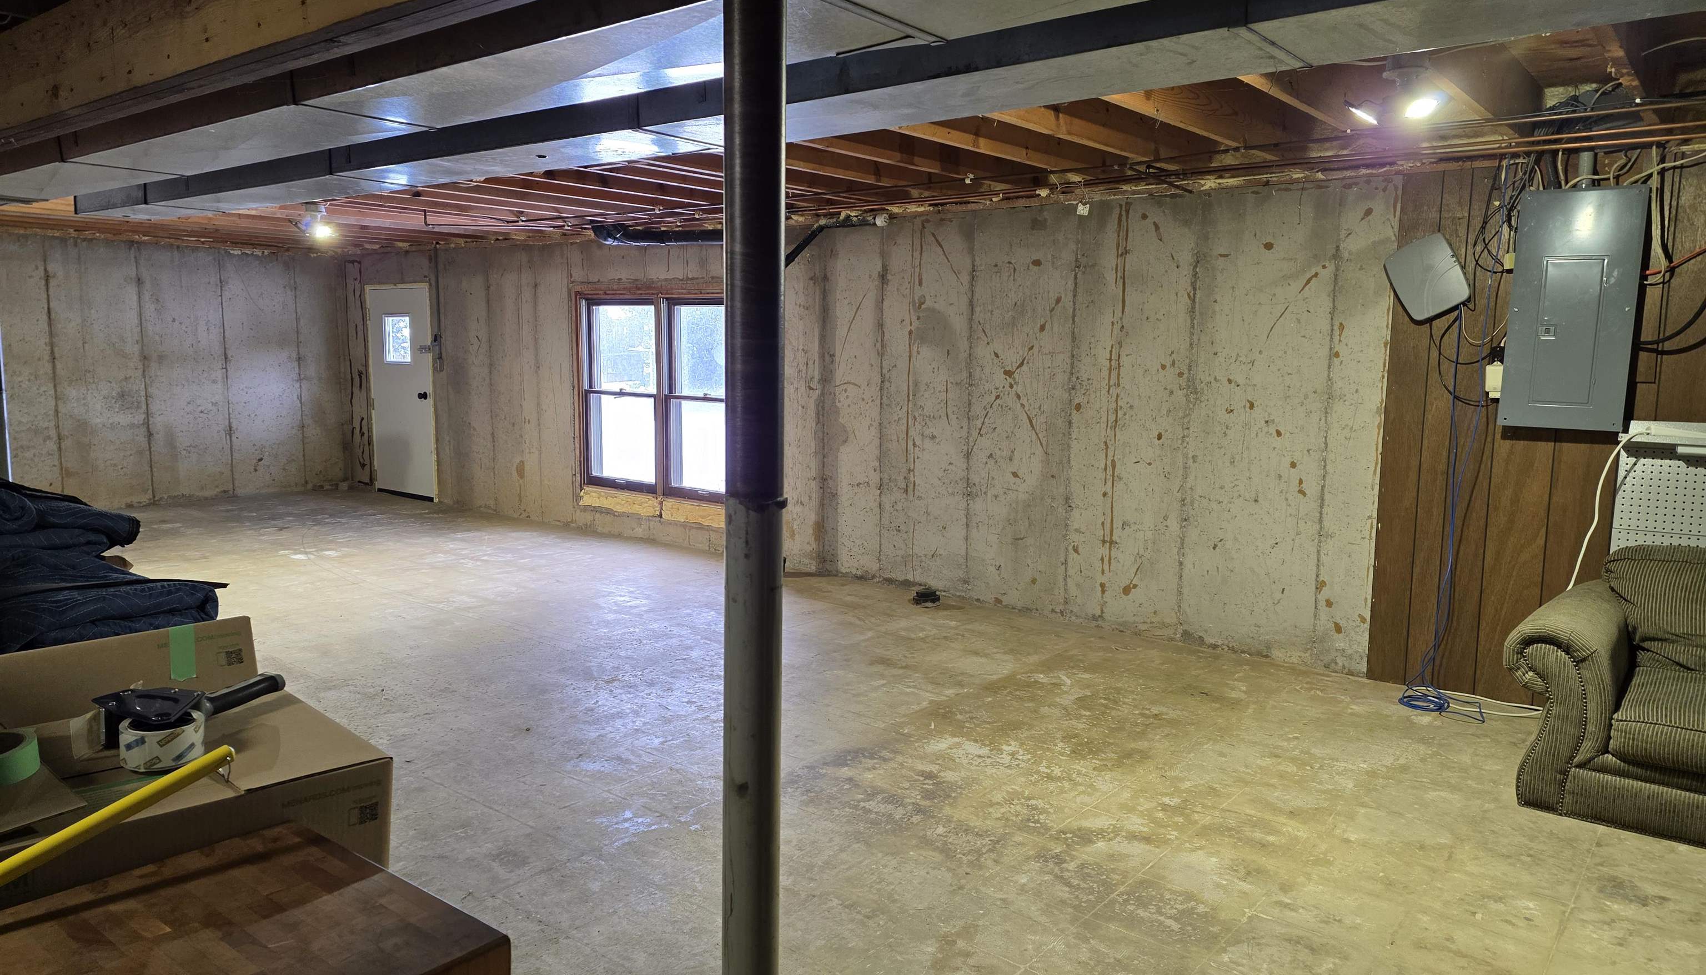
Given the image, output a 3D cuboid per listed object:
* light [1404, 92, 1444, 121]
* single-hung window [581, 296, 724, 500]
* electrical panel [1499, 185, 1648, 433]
[{"bbox_3d":[1.417,-0.948,2.820,0.105,0.060,0.105,7,10,39],"label":"light"},{"bbox_3d":[-1.292,-0.613,7.662,1.650,1.350,0.110,7,10,39],"label":"single-hung window"},{"bbox_3d":[2.676,-0.664,4.207,0.390,0.875,0.110,7,10,39],"label":"electrical panel"}]

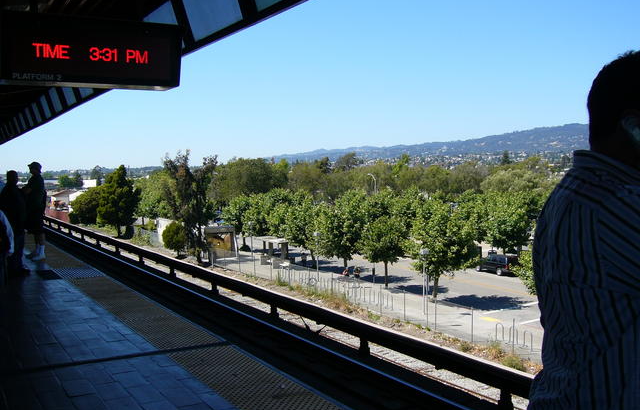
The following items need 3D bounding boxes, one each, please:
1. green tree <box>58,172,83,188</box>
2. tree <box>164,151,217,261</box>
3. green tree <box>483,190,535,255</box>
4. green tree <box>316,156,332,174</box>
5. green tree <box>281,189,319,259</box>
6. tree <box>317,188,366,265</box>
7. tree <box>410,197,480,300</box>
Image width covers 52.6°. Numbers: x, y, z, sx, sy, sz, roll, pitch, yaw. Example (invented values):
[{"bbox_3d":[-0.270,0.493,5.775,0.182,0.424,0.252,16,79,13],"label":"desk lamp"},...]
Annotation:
[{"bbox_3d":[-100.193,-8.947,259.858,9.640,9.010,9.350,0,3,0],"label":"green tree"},{"bbox_3d":[-13.495,0.253,67.574,5.460,11.420,5.460,-2,3,-11],"label":"tree"},{"bbox_3d":[16.785,2.302,57.235,4.450,7.010,4.450,0,3,16],"label":"green tree"},{"bbox_3d":[1.409,-8.218,195.151,5.500,13.390,5.500,-1,3,0],"label":"green tree"},{"bbox_3d":[-1.838,2.324,60.982,3.380,7.190,3.280,0,3,0],"label":"green tree"},{"bbox_3d":[1.900,2.423,56.718,4.270,7.550,4.270,-1,3,2],"label":"tree"},{"bbox_3d":[8.704,3.033,45.607,4.910,7.130,4.770,0,3,0],"label":"tree"}]

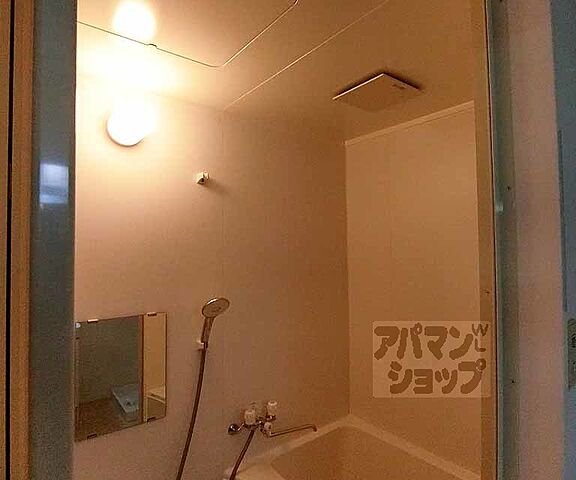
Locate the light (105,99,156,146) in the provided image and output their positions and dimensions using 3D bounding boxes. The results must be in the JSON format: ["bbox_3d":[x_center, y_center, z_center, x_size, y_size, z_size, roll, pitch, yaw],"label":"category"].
[{"bbox_3d":[-0.543,-0.408,1.155,0.155,0.155,0.136,0,-1,-39],"label":"light"}]

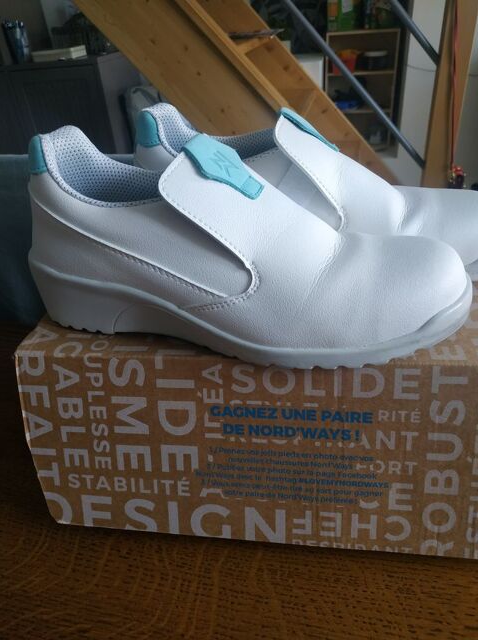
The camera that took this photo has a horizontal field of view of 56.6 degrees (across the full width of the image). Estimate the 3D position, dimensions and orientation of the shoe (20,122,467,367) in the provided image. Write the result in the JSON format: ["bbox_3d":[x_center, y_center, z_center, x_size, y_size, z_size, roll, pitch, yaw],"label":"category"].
[{"bbox_3d":[-0.007,-0.051,0.253,0.264,0.114,0.100,5,24,15],"label":"shoe"}]

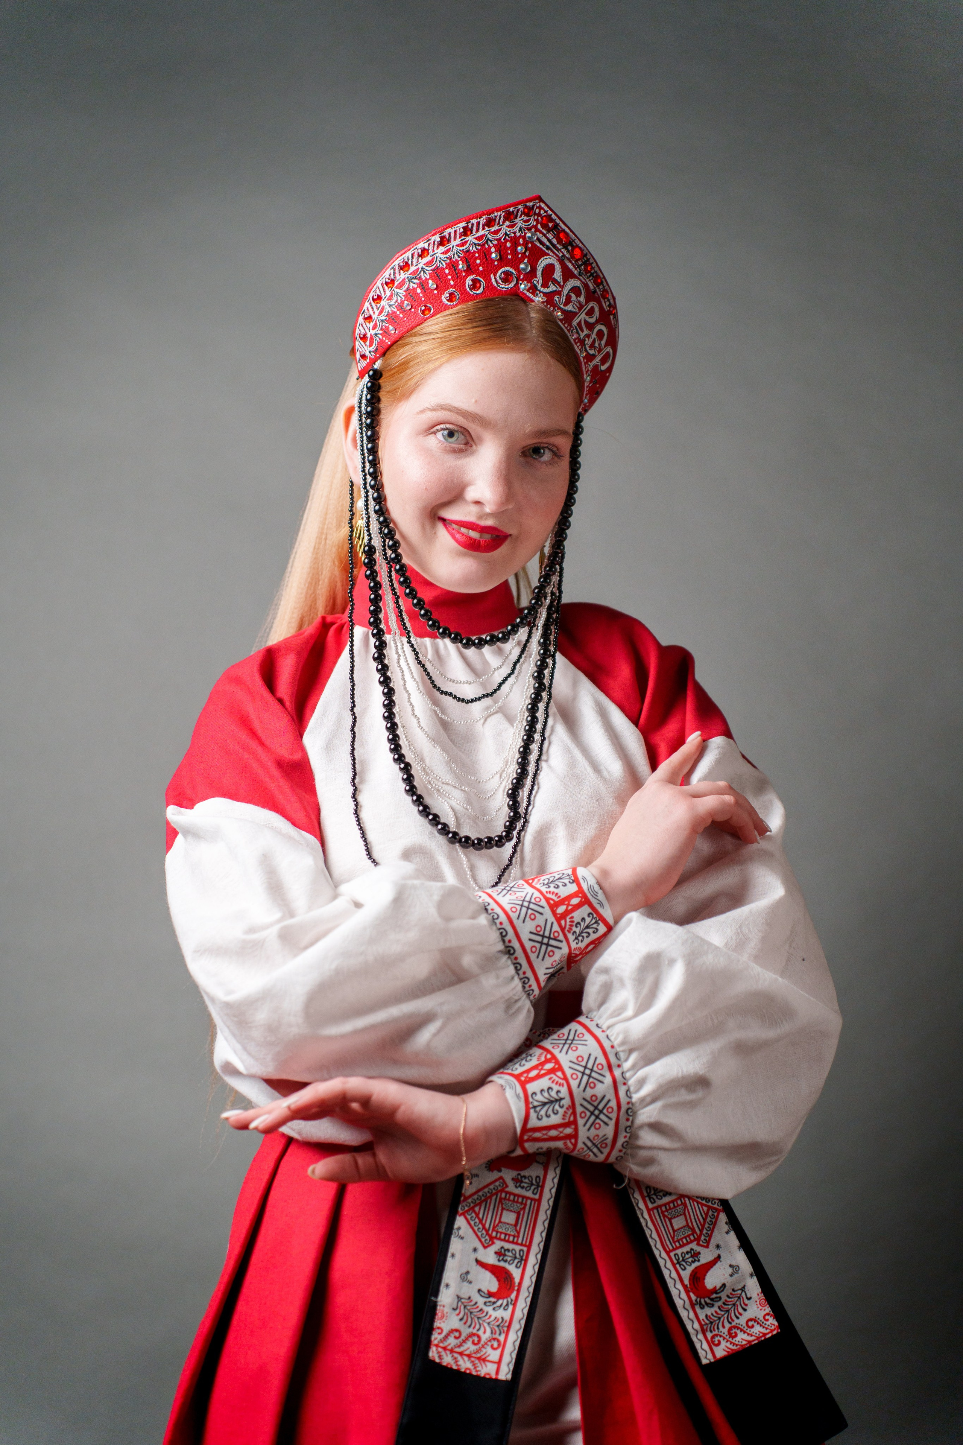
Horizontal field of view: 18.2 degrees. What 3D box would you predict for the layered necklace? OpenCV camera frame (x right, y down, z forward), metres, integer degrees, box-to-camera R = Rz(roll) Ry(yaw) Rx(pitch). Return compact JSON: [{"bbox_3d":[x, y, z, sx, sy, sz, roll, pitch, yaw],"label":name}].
[{"bbox_3d":[-0.012,-0.069,2.100,0.155,0.350,0.125,0,2,-12],"label":"layered necklace"}]

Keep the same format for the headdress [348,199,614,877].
[{"bbox_3d":[0.000,-0.132,2.120,0.180,0.465,0.155,3,2,-18],"label":"headdress"}]

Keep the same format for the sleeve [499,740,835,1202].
[{"bbox_3d":[0.127,0.168,2.060,0.240,0.315,0.230,0,2,-7],"label":"sleeve"}]

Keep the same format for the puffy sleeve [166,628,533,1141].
[{"bbox_3d":[-0.090,0.111,2.060,0.245,0.345,0.235,0,2,-9],"label":"puffy sleeve"}]

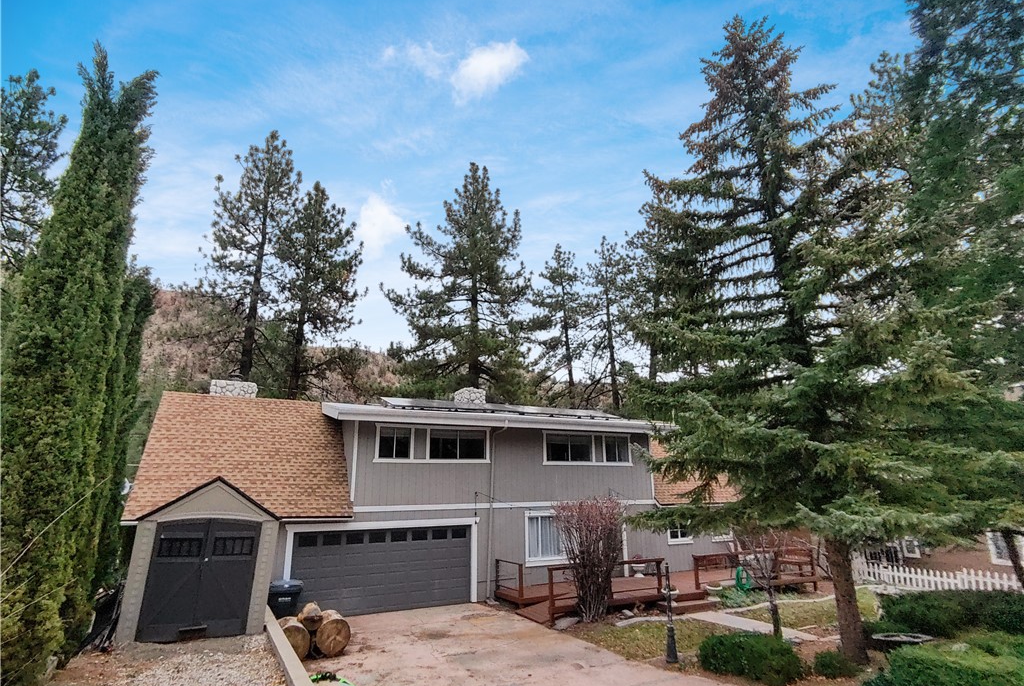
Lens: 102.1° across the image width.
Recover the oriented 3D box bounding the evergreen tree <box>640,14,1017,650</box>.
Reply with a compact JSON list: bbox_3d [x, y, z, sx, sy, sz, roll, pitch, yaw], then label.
[{"bbox_3d":[7.065,-1.627,10.302,6.800,16.400,6.800,6,-15,-18],"label":"evergreen tree"}]

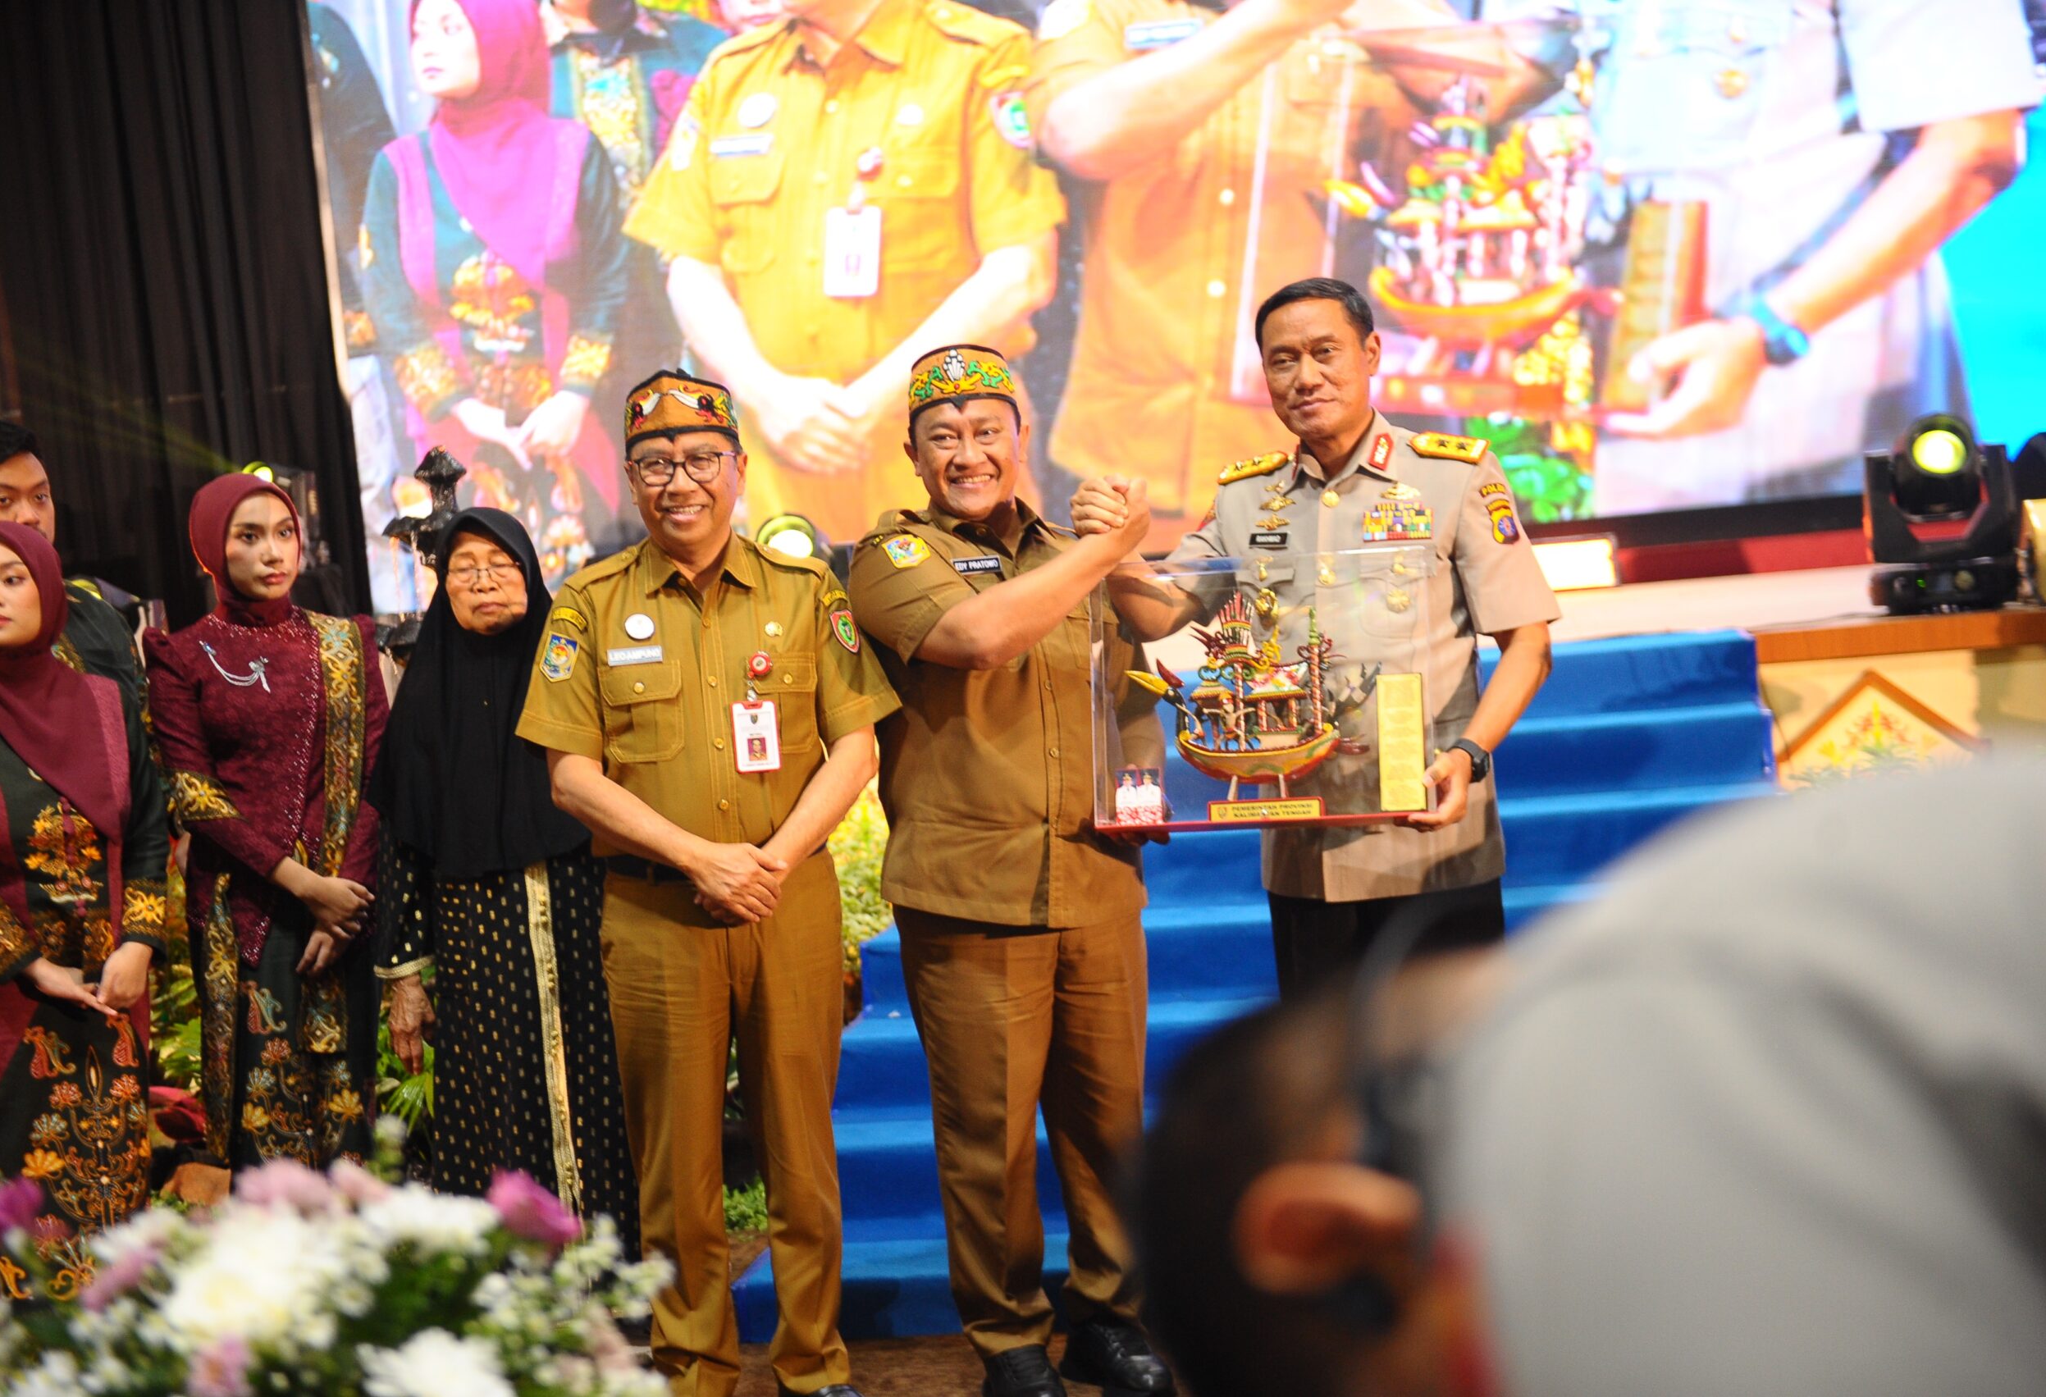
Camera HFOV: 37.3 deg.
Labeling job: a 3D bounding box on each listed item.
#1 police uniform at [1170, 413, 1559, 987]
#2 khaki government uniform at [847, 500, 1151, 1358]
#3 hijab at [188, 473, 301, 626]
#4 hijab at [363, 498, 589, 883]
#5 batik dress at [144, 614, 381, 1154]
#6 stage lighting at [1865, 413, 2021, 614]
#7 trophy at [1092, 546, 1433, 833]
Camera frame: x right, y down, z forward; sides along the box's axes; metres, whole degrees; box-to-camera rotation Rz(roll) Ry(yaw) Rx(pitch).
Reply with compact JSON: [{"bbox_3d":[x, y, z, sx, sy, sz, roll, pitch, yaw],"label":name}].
[{"bbox_3d":[0.582,0.291,4.920,0.580,1.430,0.420,-4,3,22],"label":"police uniform"},{"bbox_3d":[-0.025,0.379,4.950,0.500,1.410,0.400,-6,3,-18],"label":"khaki government uniform"},{"bbox_3d":[-1.384,-0.264,5.400,0.200,0.270,0.240,-7,3,-36],"label":"hijab"},{"bbox_3d":[-0.933,-0.007,5.250,0.400,0.650,0.340,-6,3,-18],"label":"hijab"},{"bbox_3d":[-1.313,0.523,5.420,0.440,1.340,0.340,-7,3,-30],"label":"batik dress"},{"bbox_3d":[2.184,-0.438,7.200,0.340,0.460,0.300,-5,3,12],"label":"stage lighting"},{"bbox_3d":[0.374,-0.011,4.680,0.515,0.400,0.250,-2,2,-5],"label":"trophy"}]

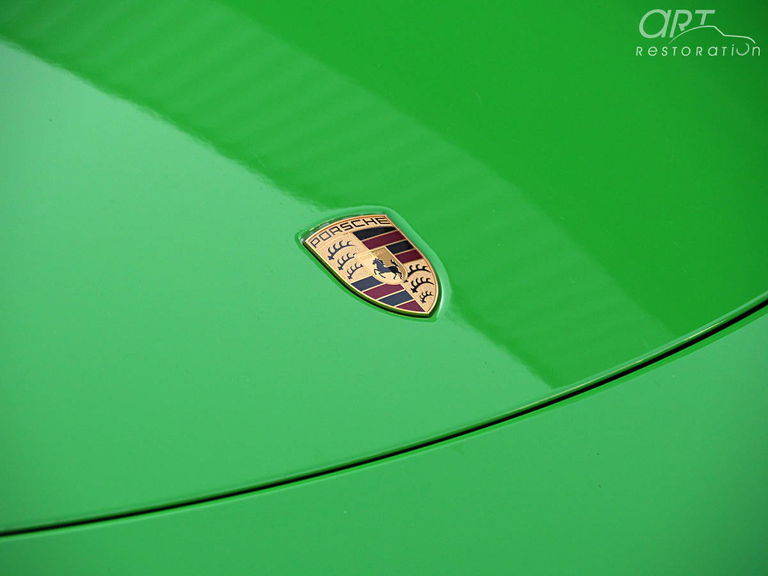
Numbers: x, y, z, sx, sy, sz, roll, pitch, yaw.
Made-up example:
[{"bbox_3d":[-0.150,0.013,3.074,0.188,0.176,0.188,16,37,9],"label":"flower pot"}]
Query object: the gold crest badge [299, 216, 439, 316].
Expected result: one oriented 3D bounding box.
[{"bbox_3d":[0.000,-0.008,2.751,0.051,0.005,0.066,-18,53,-40],"label":"gold crest badge"}]

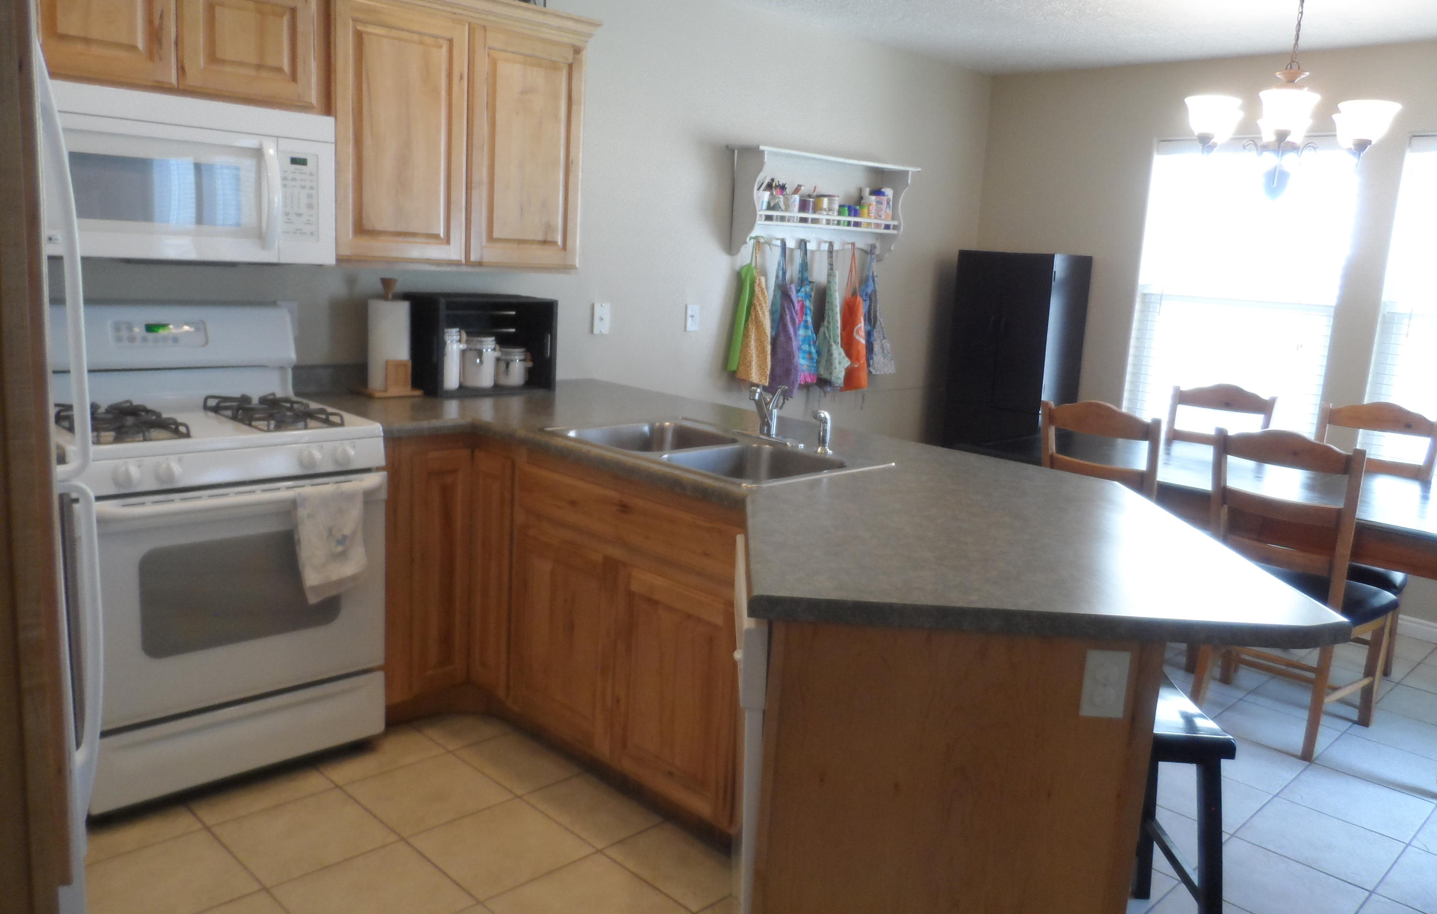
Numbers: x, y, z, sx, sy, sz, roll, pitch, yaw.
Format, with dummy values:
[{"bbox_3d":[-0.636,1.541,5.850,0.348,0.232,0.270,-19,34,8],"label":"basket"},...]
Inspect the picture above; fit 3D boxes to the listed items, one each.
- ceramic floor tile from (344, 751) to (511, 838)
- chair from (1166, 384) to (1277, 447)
[{"bbox_3d":[-0.775,0.902,2.674,0.326,0.012,0.325,13,15,43],"label":"ceramic floor tile"},{"bbox_3d":[2.104,0.197,4.438,0.540,1.000,0.460,-6,14,-44],"label":"chair"}]

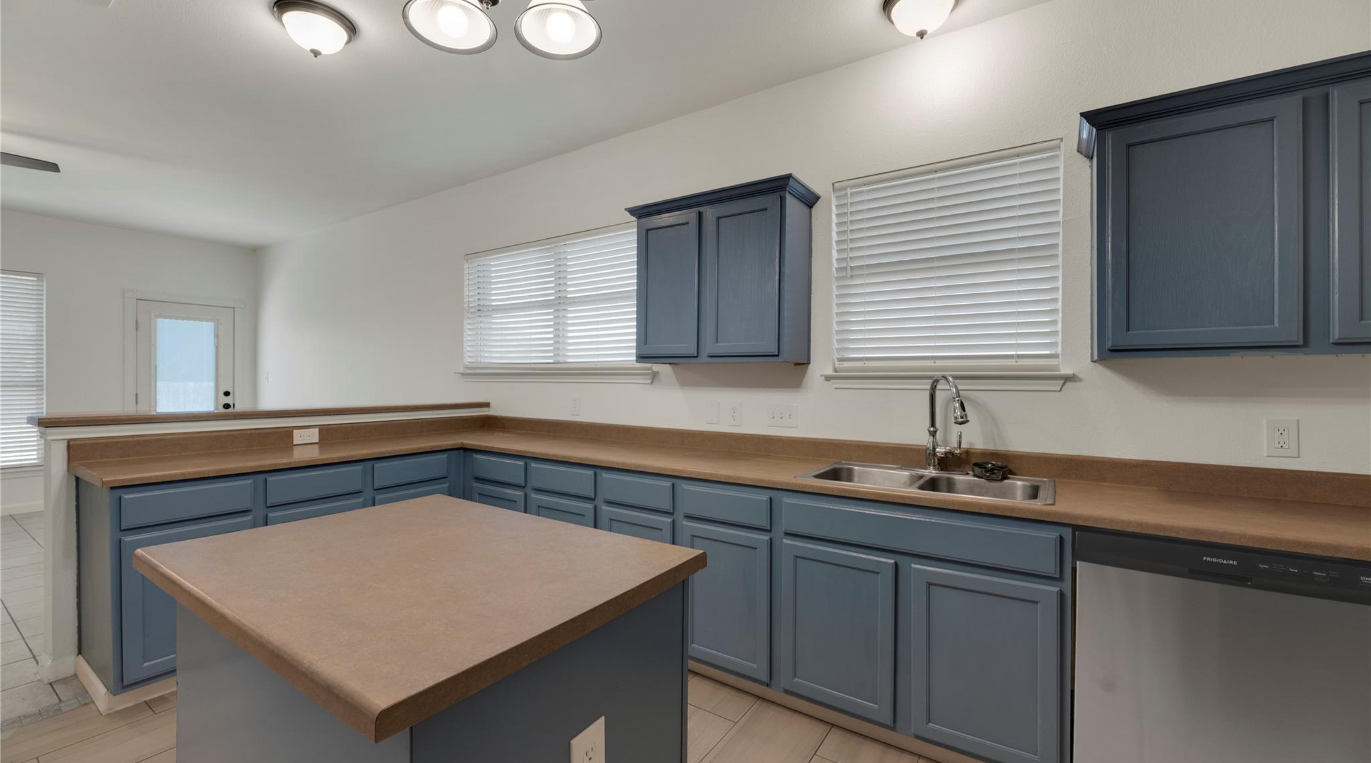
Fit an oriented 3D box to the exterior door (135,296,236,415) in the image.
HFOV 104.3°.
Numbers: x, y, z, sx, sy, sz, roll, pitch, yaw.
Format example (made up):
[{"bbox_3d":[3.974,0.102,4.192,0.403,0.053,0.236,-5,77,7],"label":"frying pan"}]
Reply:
[{"bbox_3d":[-5.427,0.182,5.808,0.050,2.049,0.799,1,0,33],"label":"exterior door"}]

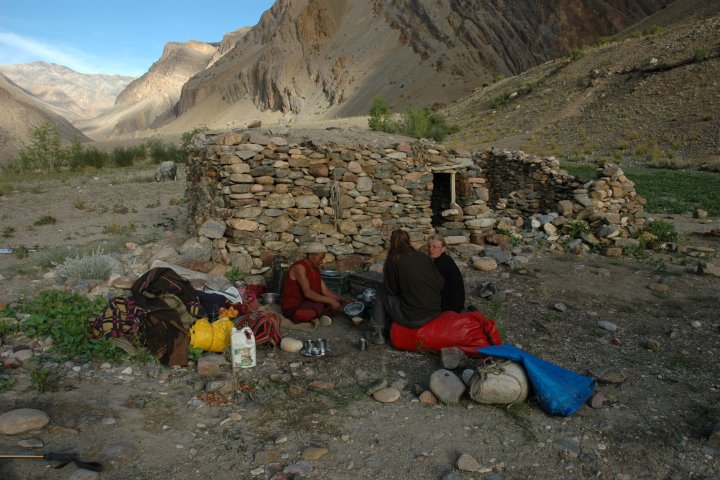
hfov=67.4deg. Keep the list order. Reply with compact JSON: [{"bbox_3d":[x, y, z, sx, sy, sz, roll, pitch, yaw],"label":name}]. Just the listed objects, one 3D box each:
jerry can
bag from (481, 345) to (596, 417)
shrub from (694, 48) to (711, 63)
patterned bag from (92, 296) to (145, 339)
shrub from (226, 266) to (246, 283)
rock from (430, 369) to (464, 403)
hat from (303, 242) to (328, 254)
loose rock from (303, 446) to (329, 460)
[{"bbox_3d":[-0.857,0.794,3.989,0.180,0.300,0.120,-3,10,-15],"label":"jerry can"},{"bbox_3d":[1.200,0.924,3.735,0.380,0.220,0.800,-6,10,-34],"label":"bag"},{"bbox_3d":[39.324,-21.183,62.000,1.800,1.350,1.600,6,12,32],"label":"shrub"},{"bbox_3d":[-2.124,0.721,4.903,0.460,0.290,0.330,-3,11,-19],"label":"patterned bag"},{"bbox_3d":[-1.452,0.406,6.350,0.240,0.180,0.210,-2,10,-13],"label":"shrub"},{"bbox_3d":[0.561,0.937,3.465,0.215,0.200,0.170,2,10,10],"label":"rock"},{"bbox_3d":[-0.434,0.080,5.100,0.240,0.100,0.200,4,11,21],"label":"hat"},{"bbox_3d":[-0.234,1.128,2.839,0.135,0.040,0.080,-1,10,-5],"label":"loose rock"}]

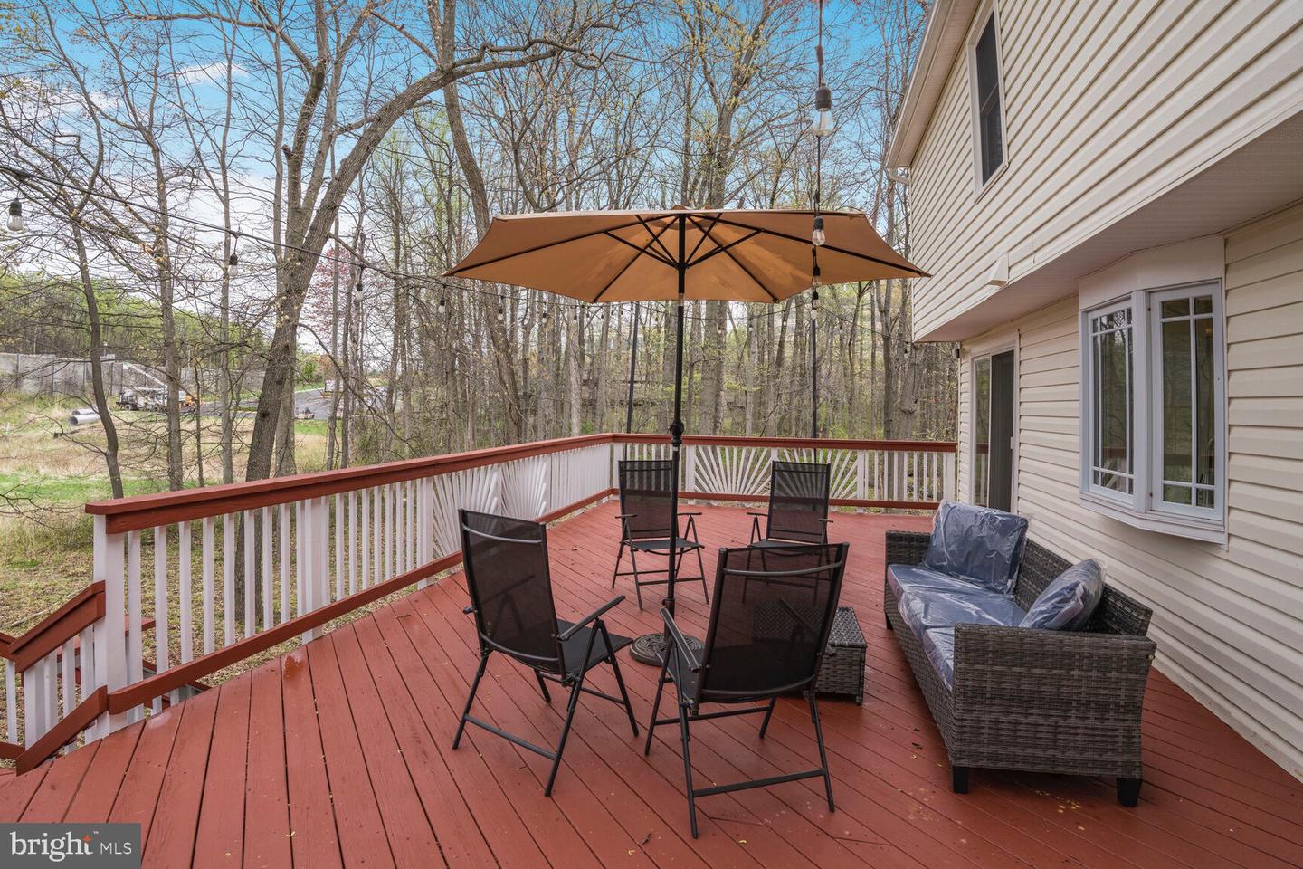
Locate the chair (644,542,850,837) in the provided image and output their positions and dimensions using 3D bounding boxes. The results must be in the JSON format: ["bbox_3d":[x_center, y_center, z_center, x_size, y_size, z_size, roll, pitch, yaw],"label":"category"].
[{"bbox_3d":[0.361,0.899,2.302,0.567,1.066,0.703,-1,2,-17],"label":"chair"}]

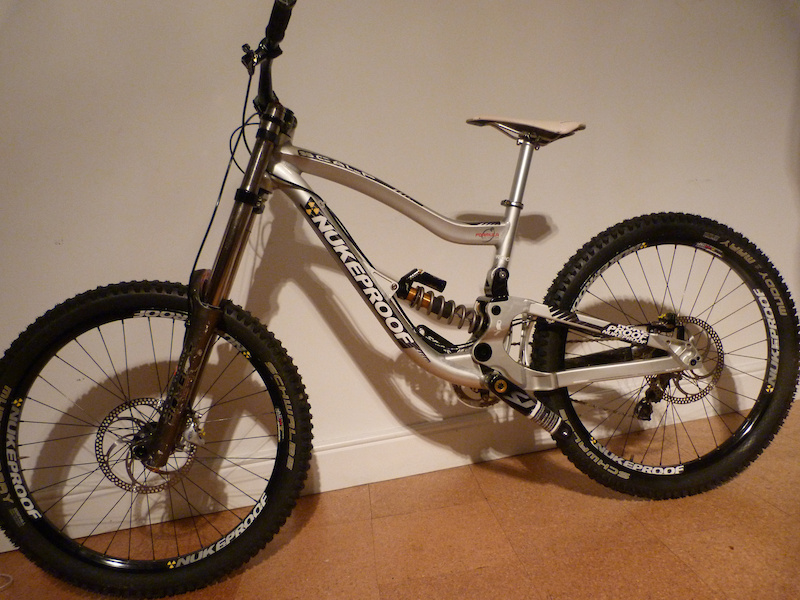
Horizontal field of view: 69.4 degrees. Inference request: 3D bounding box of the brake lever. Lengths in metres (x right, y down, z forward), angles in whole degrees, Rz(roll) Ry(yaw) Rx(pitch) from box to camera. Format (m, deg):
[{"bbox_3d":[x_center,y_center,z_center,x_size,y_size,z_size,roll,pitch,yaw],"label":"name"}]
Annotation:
[{"bbox_3d":[-0.255,-0.437,1.018,0.076,0.050,0.120,-8,2,-6],"label":"brake lever"}]

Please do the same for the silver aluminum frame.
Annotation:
[{"bbox_3d":[0.183,-0.094,1.327,0.920,0.645,0.180,-8,2,-6],"label":"silver aluminum frame"}]

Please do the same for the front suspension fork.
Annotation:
[{"bbox_3d":[-0.396,-0.042,1.263,0.125,0.800,0.205,17,-1,-9],"label":"front suspension fork"}]

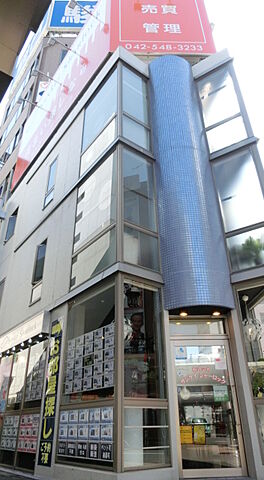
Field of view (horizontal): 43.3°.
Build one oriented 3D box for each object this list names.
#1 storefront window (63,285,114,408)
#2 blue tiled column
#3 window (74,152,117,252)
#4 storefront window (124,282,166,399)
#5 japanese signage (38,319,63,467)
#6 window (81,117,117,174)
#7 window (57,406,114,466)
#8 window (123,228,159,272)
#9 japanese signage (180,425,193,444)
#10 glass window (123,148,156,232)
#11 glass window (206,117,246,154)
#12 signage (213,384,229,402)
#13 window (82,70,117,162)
[{"bbox_3d":[-0.835,1.964,6.306,0.100,1.986,1.891,20,-36,-32],"label":"storefront window"},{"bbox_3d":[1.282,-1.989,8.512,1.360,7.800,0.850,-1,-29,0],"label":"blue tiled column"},{"bbox_3d":[-0.870,-0.864,7.879,0.100,2.028,1.844,20,-36,-32],"label":"window"},{"bbox_3d":[0.203,1.733,5.861,0.898,1.944,0.100,19,-35,-32],"label":"storefront window"},{"bbox_3d":[-1.700,3.057,6.951,0.060,2.751,0.526,20,-36,-32],"label":"japanese signage"},{"bbox_3d":[-0.943,-2.370,9.053,0.090,0.870,1.800,19,-35,-32],"label":"window"},{"bbox_3d":[-0.849,3.415,5.824,0.090,0.880,1.900,19,-35,-32],"label":"window"},{"bbox_3d":[0.176,0.185,6.741,0.910,0.807,0.100,19,-35,-32],"label":"window"},{"bbox_3d":[0.970,3.454,5.894,0.210,0.290,0.020,-1,-29,0],"label":"japanese signage"},{"bbox_3d":[0.153,-1.149,7.499,0.943,2.026,0.100,19,-35,-32],"label":"glass window"},{"bbox_3d":[2.388,-2.647,8.431,0.900,0.746,0.100,-18,-34,27],"label":"glass window"},{"bbox_3d":[1.646,2.845,6.172,0.291,0.270,0.015,0,-30,-3],"label":"signage"},{"bbox_3d":[-0.963,-3.658,9.770,0.090,1.980,1.800,19,-35,-32],"label":"window"}]

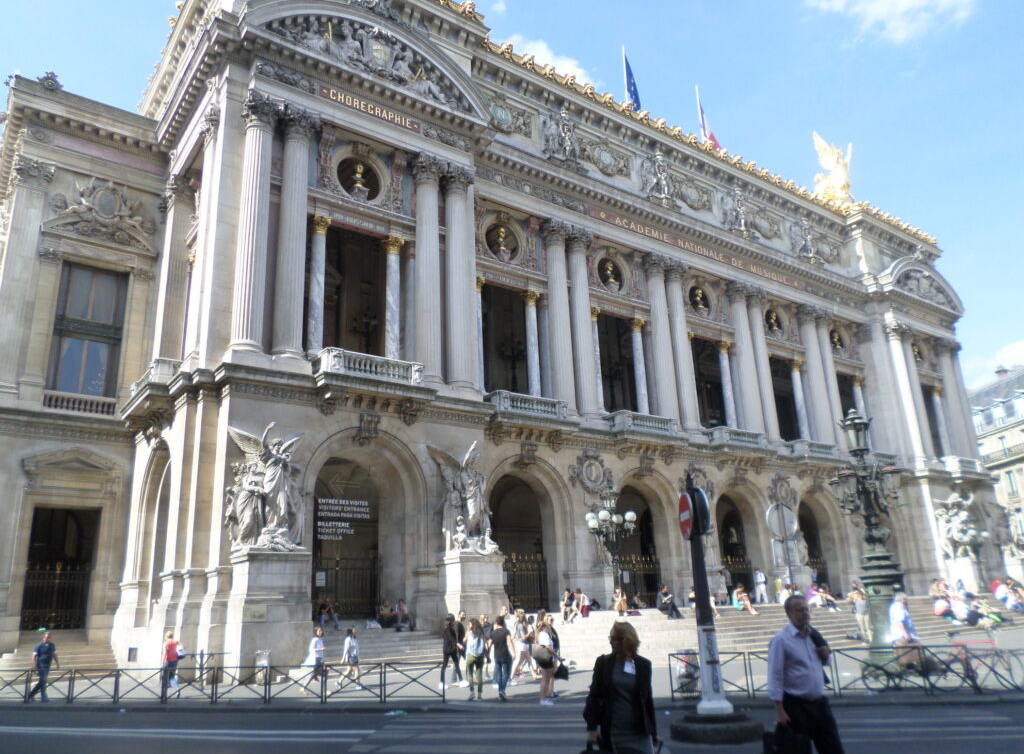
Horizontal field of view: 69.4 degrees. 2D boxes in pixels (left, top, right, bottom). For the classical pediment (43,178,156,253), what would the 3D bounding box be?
[{"bbox_3d":[-18.080,-7.327,32.880,4.500,3.450,0.550,10,-20,-34],"label":"classical pediment"}]

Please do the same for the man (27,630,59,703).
[{"bbox_3d":[-12.552,7.768,19.804,0.550,1.750,0.560,-12,-19,29],"label":"man"}]

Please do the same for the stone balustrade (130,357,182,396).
[{"bbox_3d":[-13.398,0.330,27.907,0.950,0.980,3.700,10,-21,-35],"label":"stone balustrade"}]

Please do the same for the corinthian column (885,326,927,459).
[{"bbox_3d":[29.527,1.082,55.265,1.270,10.400,1.270,10,-20,-36],"label":"corinthian column"}]

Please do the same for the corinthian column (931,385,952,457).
[{"bbox_3d":[32.854,3.339,56.423,0.720,6.127,0.720,10,-20,-34],"label":"corinthian column"}]

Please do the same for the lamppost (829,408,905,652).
[{"bbox_3d":[8.940,3.876,18.330,1.800,6.412,1.800,10,-20,-34],"label":"lamppost"}]

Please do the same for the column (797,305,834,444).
[{"bbox_3d":[20.984,0.052,50.836,1.250,10.450,1.250,10,-21,-35],"label":"column"}]

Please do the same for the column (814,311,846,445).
[{"bbox_3d":[21.857,0.253,50.627,1.280,10.360,1.280,10,-20,-34],"label":"column"}]

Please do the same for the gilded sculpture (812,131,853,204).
[{"bbox_3d":[28.821,-18.660,66.500,3.500,7.500,2.900,10,-21,-35],"label":"gilded sculpture"}]

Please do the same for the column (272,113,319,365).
[{"bbox_3d":[-8.242,-5.385,27.920,1.270,10.400,1.270,10,-20,-36],"label":"column"}]

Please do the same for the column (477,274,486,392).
[{"bbox_3d":[-1.621,-1.984,34.929,0.760,5.880,0.760,10,-21,-35],"label":"column"}]

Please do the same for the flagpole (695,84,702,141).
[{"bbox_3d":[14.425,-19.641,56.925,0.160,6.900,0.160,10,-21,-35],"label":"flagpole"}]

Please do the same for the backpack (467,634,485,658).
[{"bbox_3d":[-0.780,5.737,15.800,0.320,0.450,0.200,3,-18,-17],"label":"backpack"}]

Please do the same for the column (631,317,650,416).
[{"bbox_3d":[7.455,-0.568,43.526,0.720,6.095,0.720,10,-21,-35],"label":"column"}]

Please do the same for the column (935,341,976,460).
[{"bbox_3d":[35.740,2.146,59.763,1.270,10.400,1.270,10,-20,-36],"label":"column"}]

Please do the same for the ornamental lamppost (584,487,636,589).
[{"bbox_3d":[3.924,6.456,28.126,1.900,4.520,1.900,-2,-17,-1],"label":"ornamental lamppost"}]

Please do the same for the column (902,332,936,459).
[{"bbox_3d":[30.733,1.288,56.138,1.270,10.400,1.270,10,-20,-36],"label":"column"}]

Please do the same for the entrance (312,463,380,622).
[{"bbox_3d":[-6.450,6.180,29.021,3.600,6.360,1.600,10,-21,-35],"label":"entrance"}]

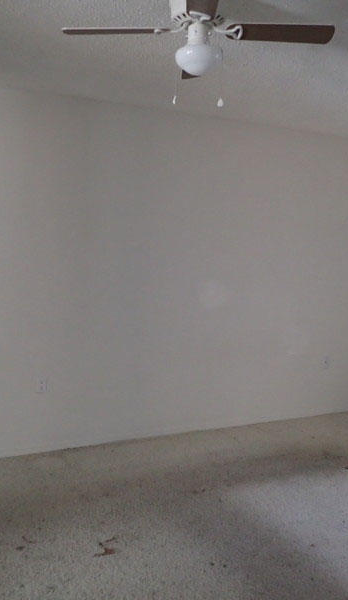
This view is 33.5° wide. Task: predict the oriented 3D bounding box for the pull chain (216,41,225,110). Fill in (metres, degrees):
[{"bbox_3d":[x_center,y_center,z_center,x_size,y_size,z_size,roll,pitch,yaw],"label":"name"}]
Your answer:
[{"bbox_3d":[0.181,-0.874,2.240,0.023,0.255,0.023,2,5,0],"label":"pull chain"}]

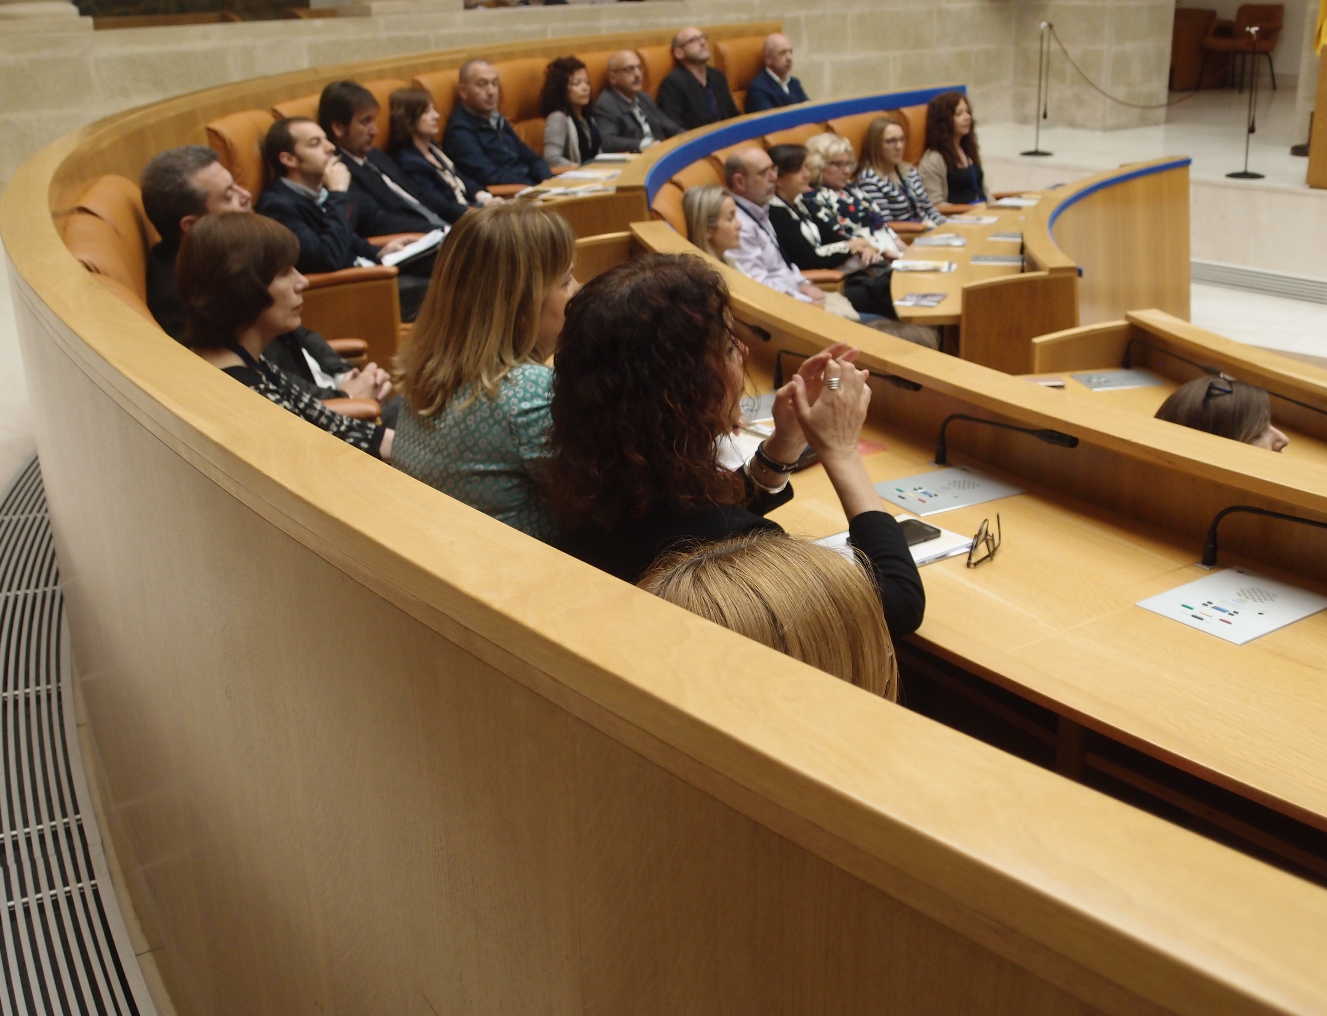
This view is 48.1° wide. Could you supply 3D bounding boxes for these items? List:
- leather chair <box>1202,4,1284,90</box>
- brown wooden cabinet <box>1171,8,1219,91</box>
[{"bbox_3d":[6.037,-4.803,15.502,0.600,0.860,0.620,-13,23,-27],"label":"leather chair"},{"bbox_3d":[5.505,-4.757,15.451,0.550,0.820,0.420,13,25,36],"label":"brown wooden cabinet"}]

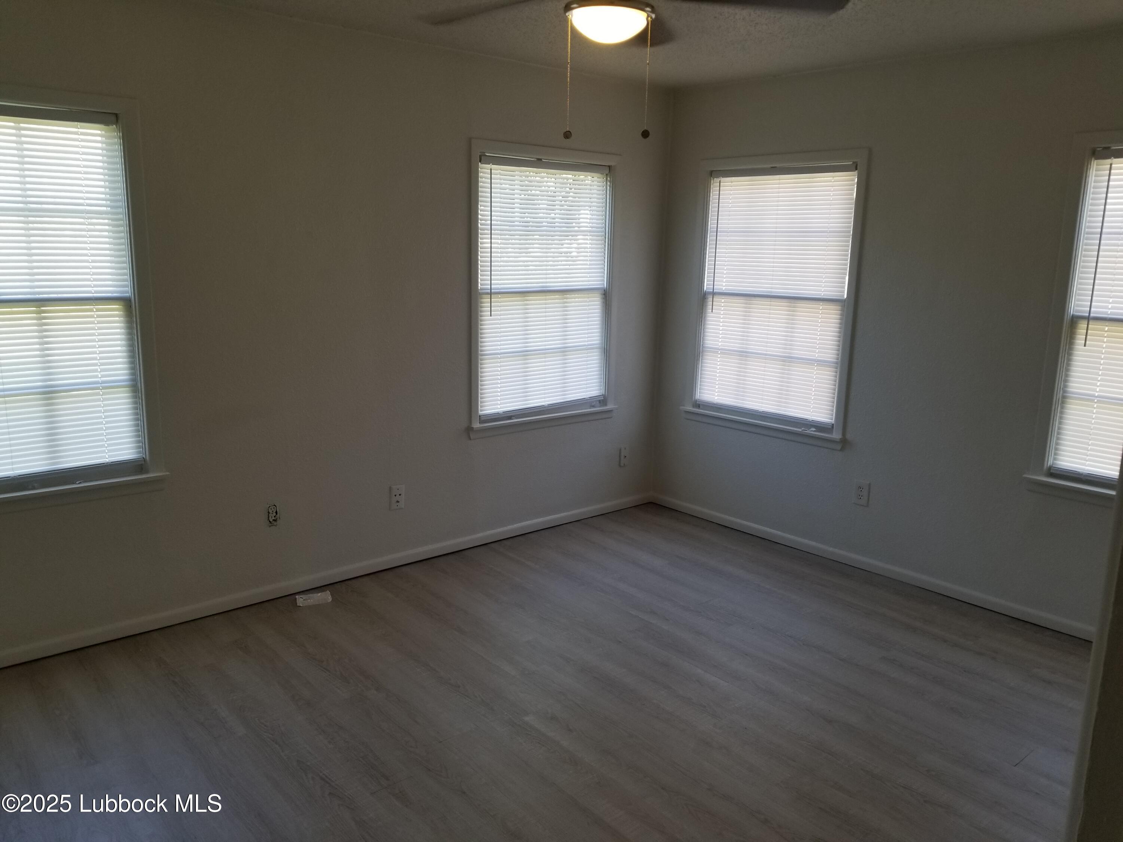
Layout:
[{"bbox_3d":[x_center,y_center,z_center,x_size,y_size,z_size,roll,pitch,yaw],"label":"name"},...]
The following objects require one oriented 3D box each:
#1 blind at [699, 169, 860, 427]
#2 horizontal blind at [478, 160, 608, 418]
[{"bbox_3d":[1.093,-0.658,4.402,0.037,1.281,0.880,-9,15,-40],"label":"blind"},{"bbox_3d":[-0.076,-0.698,4.415,0.878,1.273,0.037,-9,15,-40],"label":"horizontal blind"}]

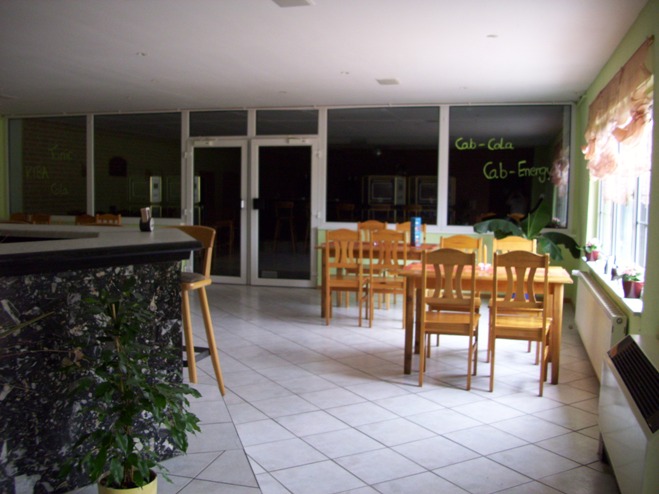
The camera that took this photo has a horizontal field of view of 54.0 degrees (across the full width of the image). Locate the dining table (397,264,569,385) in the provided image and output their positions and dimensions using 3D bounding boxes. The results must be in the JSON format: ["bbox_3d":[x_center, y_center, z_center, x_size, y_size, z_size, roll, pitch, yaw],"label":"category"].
[{"bbox_3d":[1.153,0.543,4.826,1.178,0.750,0.755,2,5,16],"label":"dining table"}]

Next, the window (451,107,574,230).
[{"bbox_3d":[2.239,-1.008,8.116,1.458,1.520,0.082,2,5,15],"label":"window"}]

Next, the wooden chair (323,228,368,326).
[{"bbox_3d":[0.170,0.288,6.449,0.420,0.955,0.500,1,5,10],"label":"wooden chair"}]

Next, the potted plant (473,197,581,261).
[{"bbox_3d":[2.030,0.117,6.732,1.020,1.290,0.920,2,5,15],"label":"potted plant"}]

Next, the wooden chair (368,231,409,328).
[{"bbox_3d":[0.588,0.301,6.348,0.420,0.955,0.500,1,5,10],"label":"wooden chair"}]

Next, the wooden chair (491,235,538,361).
[{"bbox_3d":[1.483,0.412,5.210,0.428,0.959,0.500,2,5,16],"label":"wooden chair"}]

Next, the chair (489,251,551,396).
[{"bbox_3d":[1.285,0.477,4.351,0.439,0.959,0.500,2,5,16],"label":"chair"}]

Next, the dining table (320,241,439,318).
[{"bbox_3d":[0.523,0.371,6.913,1.178,0.750,0.755,2,5,16],"label":"dining table"}]

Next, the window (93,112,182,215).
[{"bbox_3d":[-2.842,-1.185,9.491,1.458,1.520,0.082,2,5,15],"label":"window"}]

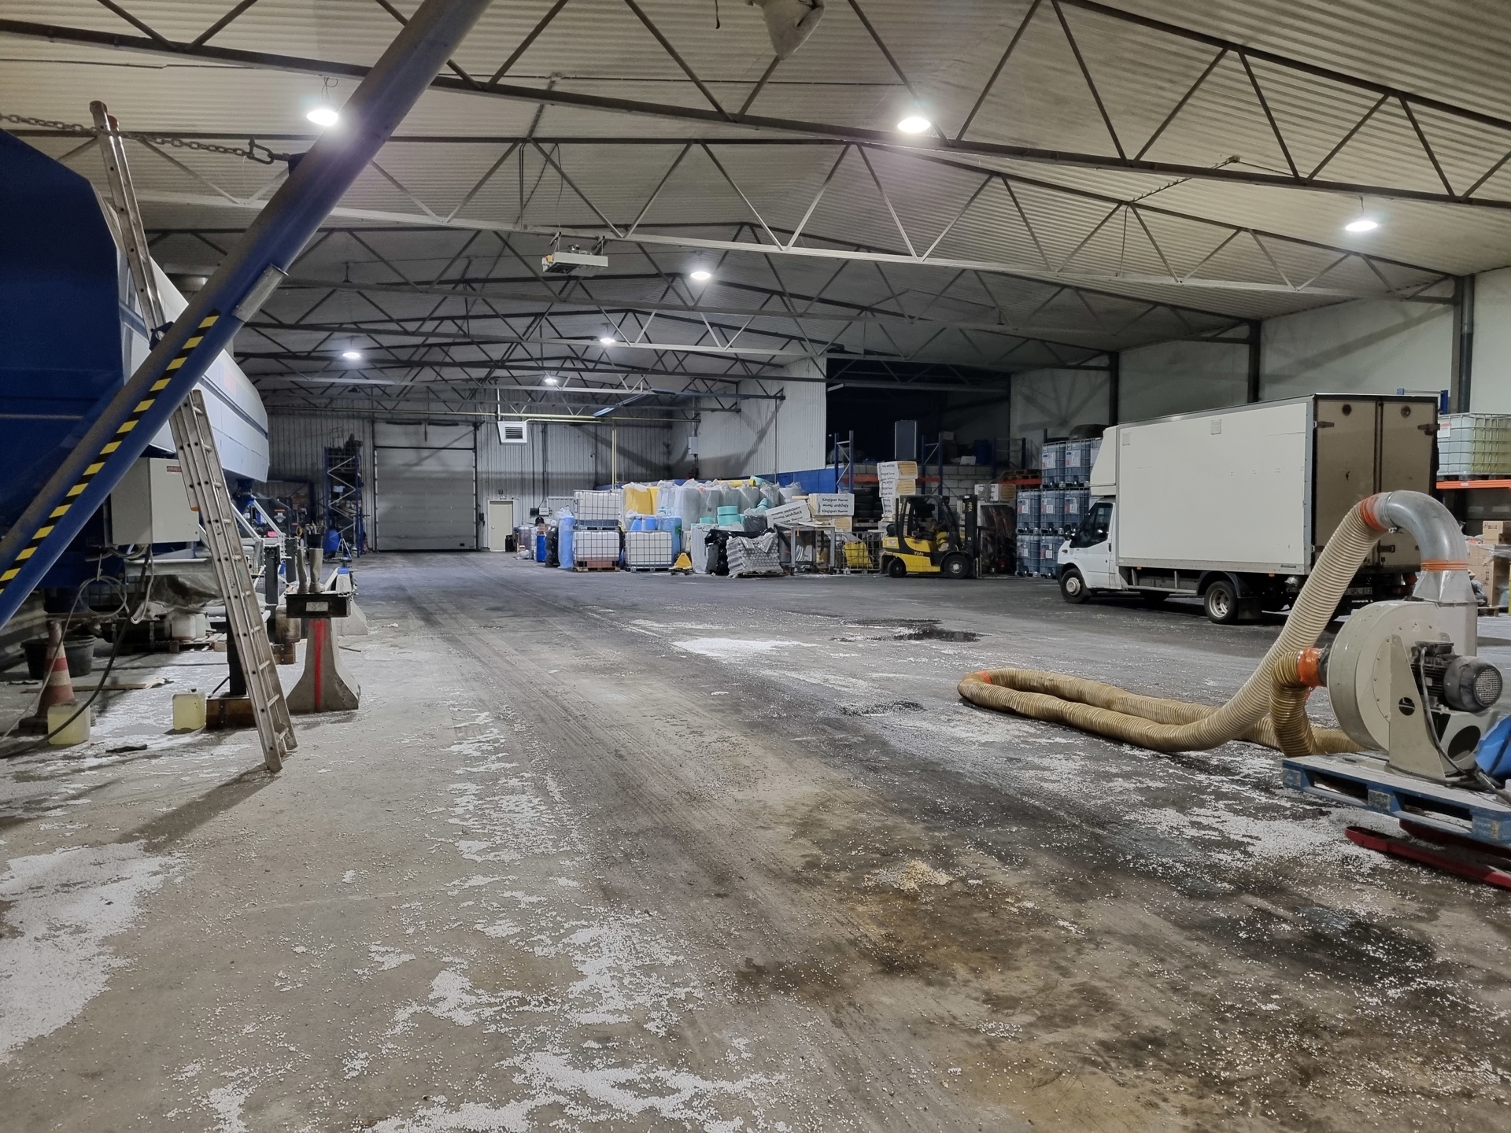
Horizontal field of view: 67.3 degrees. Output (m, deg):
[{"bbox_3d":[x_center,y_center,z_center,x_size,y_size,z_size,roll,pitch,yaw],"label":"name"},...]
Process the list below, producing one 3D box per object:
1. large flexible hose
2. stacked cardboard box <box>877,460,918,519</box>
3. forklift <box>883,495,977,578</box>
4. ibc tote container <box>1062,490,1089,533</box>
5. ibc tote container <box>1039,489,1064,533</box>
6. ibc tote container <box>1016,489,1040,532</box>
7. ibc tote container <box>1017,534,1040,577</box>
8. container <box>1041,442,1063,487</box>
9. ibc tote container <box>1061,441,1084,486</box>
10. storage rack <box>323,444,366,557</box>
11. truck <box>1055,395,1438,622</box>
[{"bbox_3d":[3.168,0.396,8.602,2.050,1.900,5.350,-1,3,-12],"label":"large flexible hose"},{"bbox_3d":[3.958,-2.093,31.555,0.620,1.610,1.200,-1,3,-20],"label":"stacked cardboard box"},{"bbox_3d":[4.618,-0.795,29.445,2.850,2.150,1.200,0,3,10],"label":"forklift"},{"bbox_3d":[8.476,-1.411,28.235,1.200,1.160,1.000,-1,3,-19],"label":"ibc tote container"},{"bbox_3d":[8.141,-1.457,29.196,1.200,1.160,1.000,-1,3,-19],"label":"ibc tote container"},{"bbox_3d":[7.784,-1.506,30.221,1.200,1.160,1.000,-1,3,-19],"label":"ibc tote container"},{"bbox_3d":[7.639,-0.322,29.770,1.200,1.160,1.000,-1,3,-20],"label":"ibc tote container"},{"bbox_3d":[8.143,-2.605,29.136,1.200,1.160,1.000,-1,3,-19],"label":"container"},{"bbox_3d":[8.469,-2.561,28.200,1.200,1.160,1.000,-1,3,-19],"label":"ibc tote container"},{"bbox_3d":[-15.478,-2.368,42.425,1.200,4.050,2.400,-1,3,-20],"label":"storage rack"},{"bbox_3d":[7.475,-0.837,18.649,2.120,3.230,6.750,-1,3,-17],"label":"truck"}]

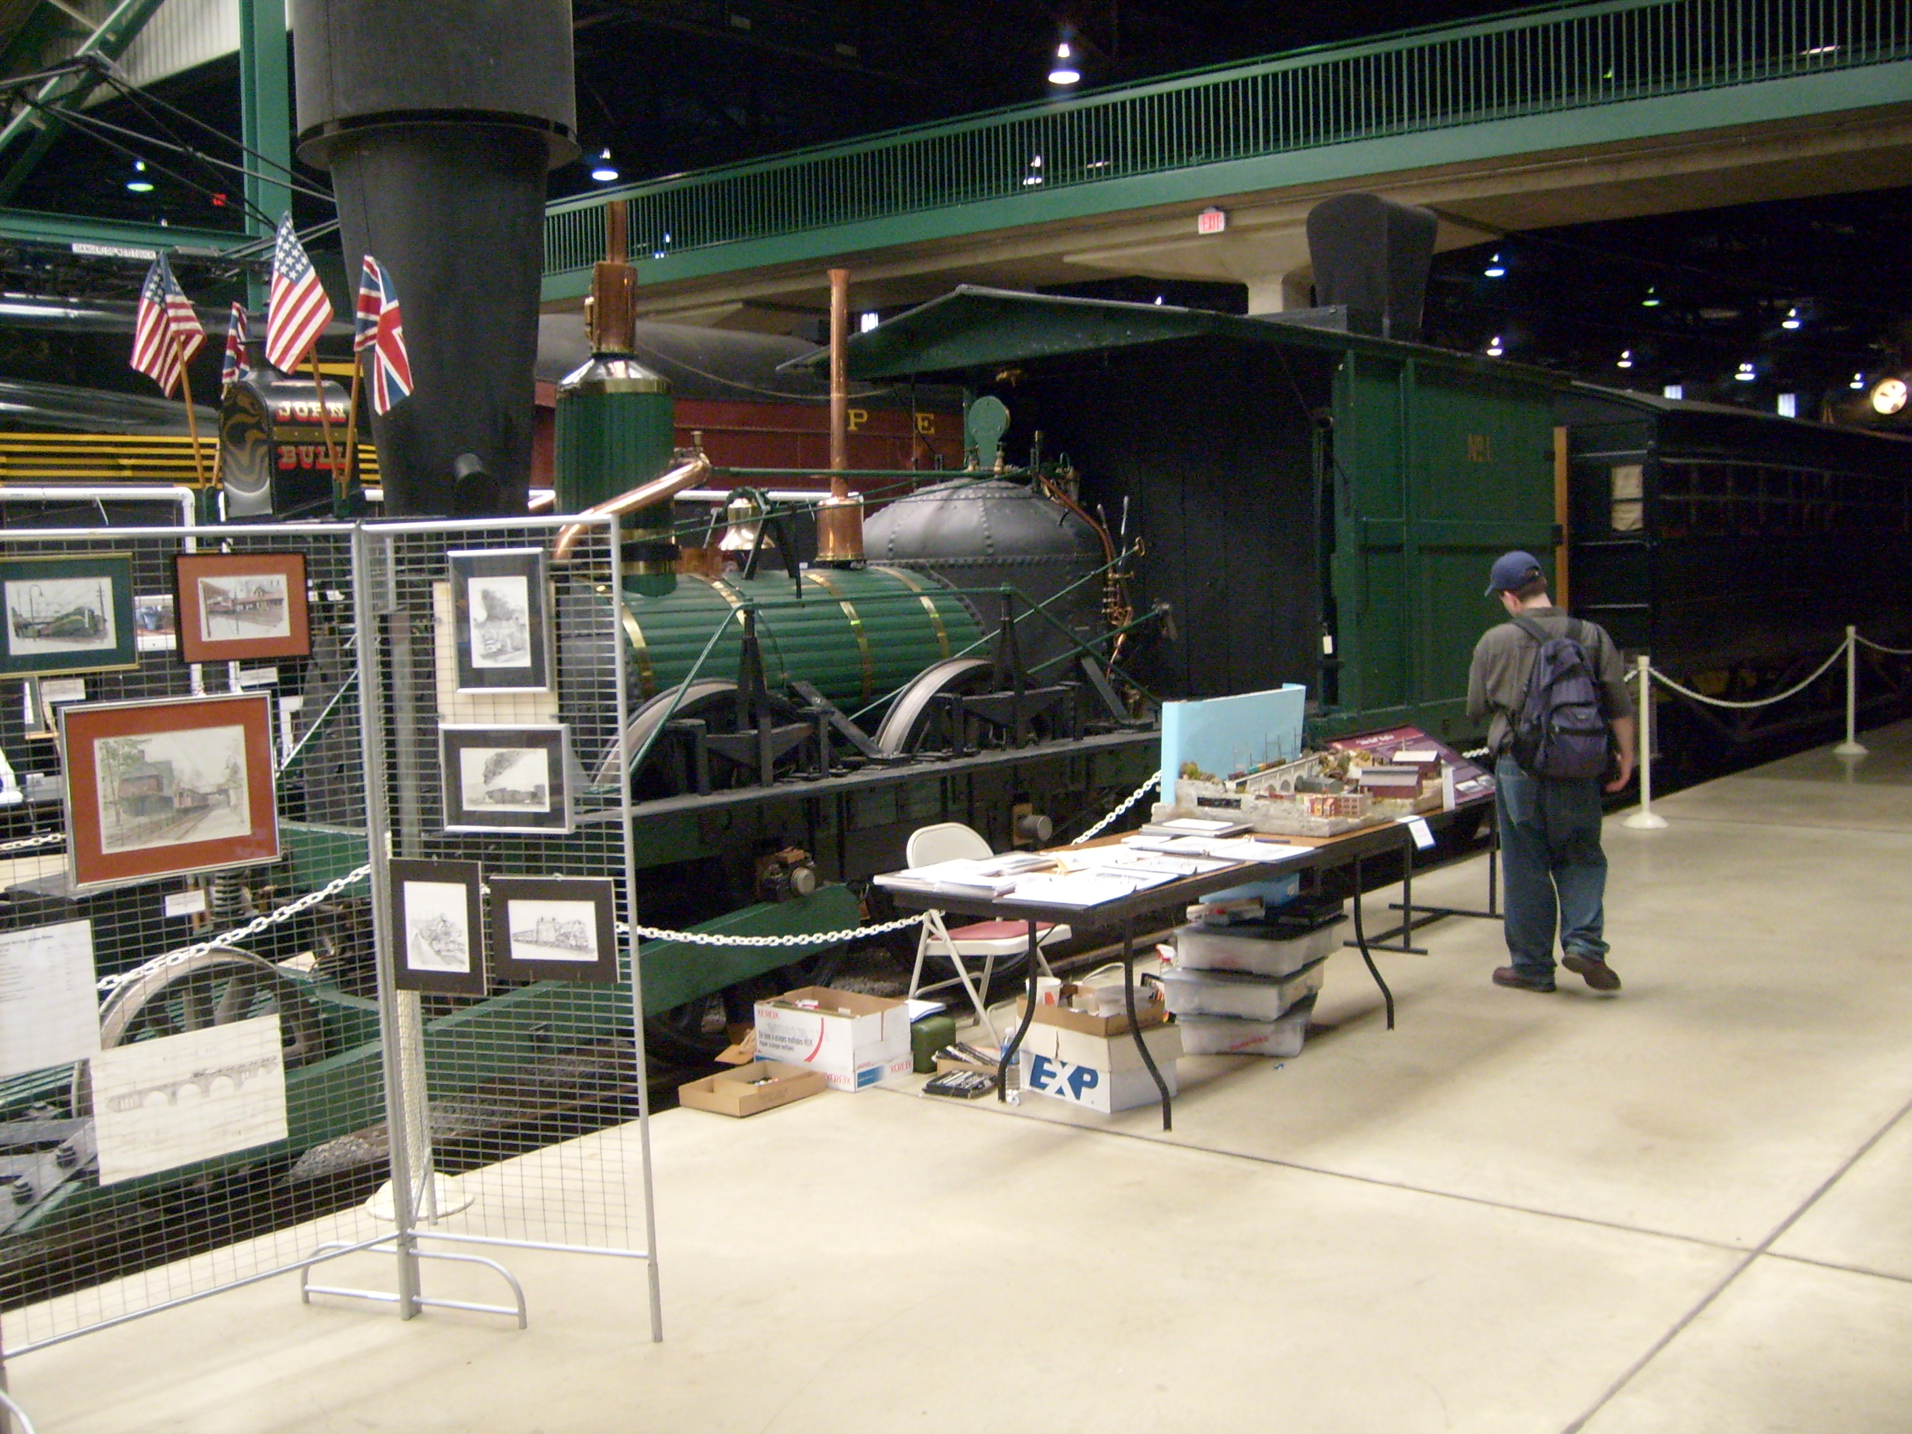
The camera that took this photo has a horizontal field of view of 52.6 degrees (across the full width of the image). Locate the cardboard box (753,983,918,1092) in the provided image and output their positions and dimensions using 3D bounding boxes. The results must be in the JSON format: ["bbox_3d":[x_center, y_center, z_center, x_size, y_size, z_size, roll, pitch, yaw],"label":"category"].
[{"bbox_3d":[-0.420,1.106,6.650,0.465,0.240,0.288,2,6,41],"label":"cardboard box"}]

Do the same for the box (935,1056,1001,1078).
[{"bbox_3d":[0.109,1.166,6.520,0.240,0.075,0.210,1,5,39],"label":"box"}]

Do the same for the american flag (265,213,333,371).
[{"bbox_3d":[-2.207,-1.429,6.500,0.230,0.530,0.170,-4,5,-30],"label":"american flag"}]

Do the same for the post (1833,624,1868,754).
[{"bbox_3d":[7.179,-0.234,15.495,0.280,1.010,0.280,-2,4,0],"label":"post"}]

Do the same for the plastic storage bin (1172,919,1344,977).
[{"bbox_3d":[1.095,0.800,6.940,0.450,0.150,0.510,1,5,34],"label":"plastic storage bin"}]

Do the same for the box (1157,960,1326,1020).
[{"bbox_3d":[0.984,0.941,6.669,0.430,0.145,0.440,0,4,23],"label":"box"}]

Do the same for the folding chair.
[{"bbox_3d":[0.125,0.793,6.920,0.480,0.780,0.460,1,5,33],"label":"folding chair"}]

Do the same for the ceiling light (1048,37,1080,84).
[{"bbox_3d":[1.653,-10.007,29.500,0.500,0.750,0.500,-2,4,0],"label":"ceiling light"}]

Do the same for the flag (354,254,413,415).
[{"bbox_3d":[-1.852,-1.236,6.250,0.190,0.520,0.140,-1,4,10],"label":"flag"}]

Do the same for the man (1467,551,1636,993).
[{"bbox_3d":[2.321,0.202,7.598,0.560,1.700,0.500,-3,4,-8],"label":"man"}]

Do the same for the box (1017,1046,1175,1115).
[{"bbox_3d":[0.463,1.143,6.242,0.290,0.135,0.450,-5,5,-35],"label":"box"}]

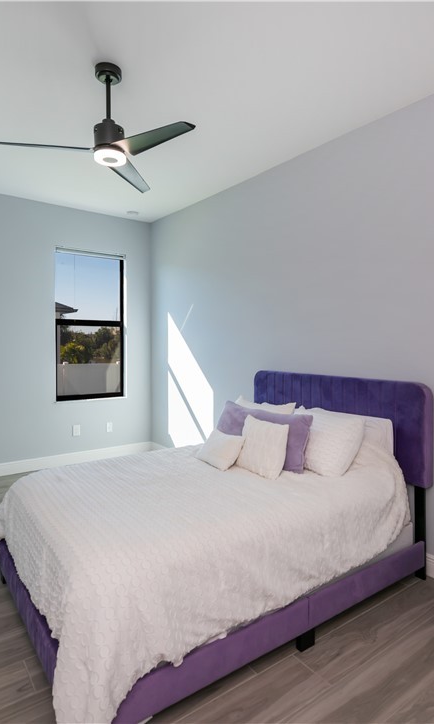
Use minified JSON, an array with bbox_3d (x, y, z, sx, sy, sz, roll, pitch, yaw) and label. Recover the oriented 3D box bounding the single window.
[{"bbox_3d":[-1.450,-0.409,4.887,0.828,1.685,0.103,-1,3,-37],"label":"single window"}]

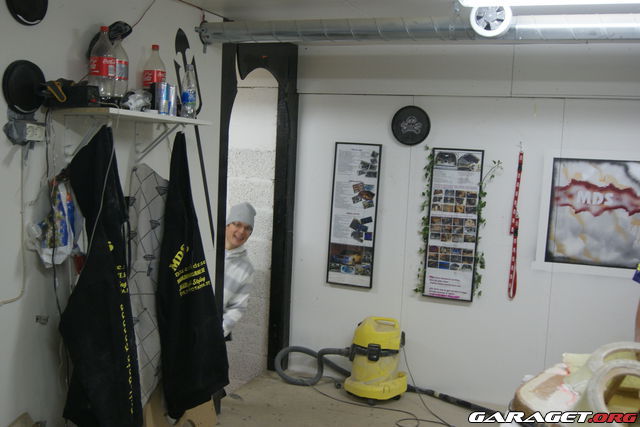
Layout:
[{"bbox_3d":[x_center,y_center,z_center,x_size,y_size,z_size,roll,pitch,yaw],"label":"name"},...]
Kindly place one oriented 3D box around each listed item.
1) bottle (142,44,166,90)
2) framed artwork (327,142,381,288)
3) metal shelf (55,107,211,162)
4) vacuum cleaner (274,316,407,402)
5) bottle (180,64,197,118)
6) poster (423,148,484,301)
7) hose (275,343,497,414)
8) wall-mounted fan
[{"bbox_3d":[-0.725,-0.582,3.052,0.098,0.318,0.098,5,5,21],"label":"bottle"},{"bbox_3d":[0.222,0.014,4.503,0.311,0.926,0.020,5,5,21],"label":"framed artwork"},{"bbox_3d":[-0.745,-0.309,2.881,0.250,0.197,0.730,5,5,21],"label":"metal shelf"},{"bbox_3d":[0.149,0.865,4.346,0.810,0.500,0.390,4,5,12],"label":"vacuum cleaner"},{"bbox_3d":[-0.571,-0.531,3.042,0.066,0.234,0.066,3,5,0],"label":"bottle"},{"bbox_3d":[0.819,0.071,4.269,0.310,0.925,0.020,5,5,21],"label":"poster"},{"bbox_3d":[0.412,1.001,4.315,1.410,0.260,0.290,5,5,21],"label":"hose"},{"bbox_3d":[0.701,-0.802,2.838,0.166,0.166,0.090,5,5,21],"label":"wall-mounted fan"}]

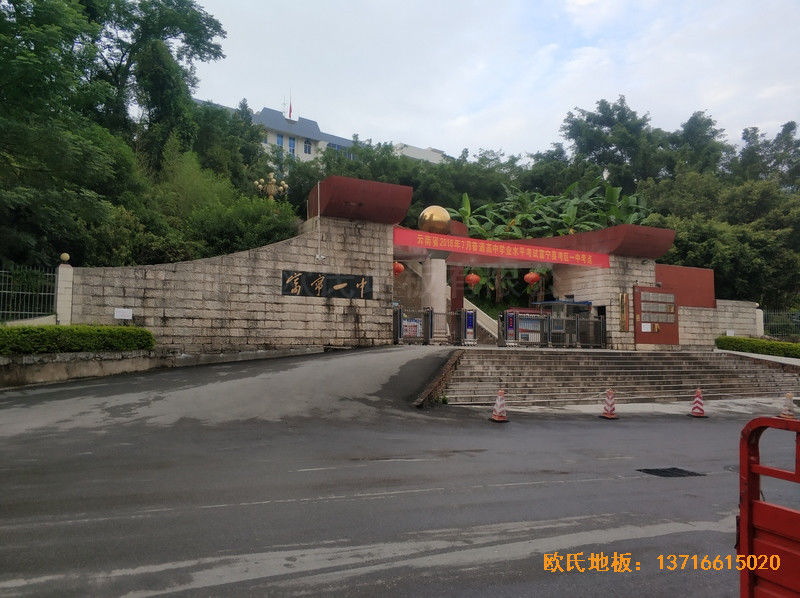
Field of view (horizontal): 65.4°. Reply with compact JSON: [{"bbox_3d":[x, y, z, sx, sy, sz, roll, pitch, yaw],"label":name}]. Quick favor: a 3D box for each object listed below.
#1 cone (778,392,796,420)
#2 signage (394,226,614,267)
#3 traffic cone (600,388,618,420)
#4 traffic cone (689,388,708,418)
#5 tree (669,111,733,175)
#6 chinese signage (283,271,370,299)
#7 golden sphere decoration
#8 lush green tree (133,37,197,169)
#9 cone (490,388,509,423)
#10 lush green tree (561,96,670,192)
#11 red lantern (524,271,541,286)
[{"bbox_3d":[9.600,2.656,15.400,0.390,0.670,0.390,1,-4,-10],"label":"cone"},{"bbox_3d":[4.828,-2.029,26.007,12.226,0.750,0.100,3,-5,-34],"label":"signage"},{"bbox_3d":[4.757,2.391,14.150,0.390,0.690,0.390,1,-4,-10],"label":"traffic cone"},{"bbox_3d":[7.036,2.460,14.700,0.390,0.690,0.390,1,-4,-10],"label":"traffic cone"},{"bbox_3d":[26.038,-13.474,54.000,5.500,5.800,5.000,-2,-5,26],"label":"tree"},{"bbox_3d":[-2.464,-0.464,21.701,3.394,0.820,0.060,3,-5,-29],"label":"chinese signage"},{"bbox_3d":[1.448,-3.246,26.000,1.310,1.310,1.310,0,-4,3],"label":"golden sphere decoration"},{"bbox_3d":[-13.170,-10.923,35.000,3.600,7.600,3.600,2,-5,-21],"label":"lush green tree"},{"bbox_3d":[2.201,2.339,13.650,0.390,0.690,0.390,1,-4,-10],"label":"cone"},{"bbox_3d":[17.981,-12.808,52.000,9.200,8.400,8.000,-1,-5,19],"label":"lush green tree"},{"bbox_3d":[5.953,-0.921,28.000,0.710,0.710,0.710,-1,-4,12],"label":"red lantern"}]

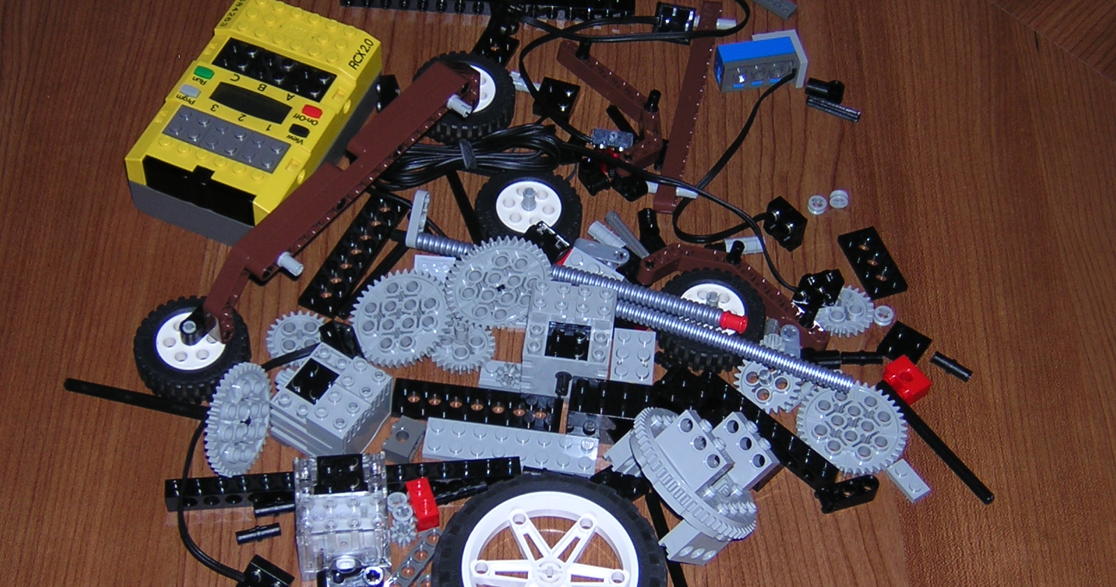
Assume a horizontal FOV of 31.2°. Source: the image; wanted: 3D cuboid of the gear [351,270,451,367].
[{"bbox_3d":[-0.059,0.010,0.764,0.042,0.008,0.042,-5,60,14],"label":"gear"}]

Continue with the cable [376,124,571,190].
[{"bbox_3d":[-0.035,-0.056,0.815,0.082,0.013,0.027,-11,56,-11],"label":"cable"}]

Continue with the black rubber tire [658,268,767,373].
[{"bbox_3d":[0.059,0.010,0.772,0.043,0.017,0.043,2,54,-3],"label":"black rubber tire"}]

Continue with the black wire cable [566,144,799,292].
[{"bbox_3d":[0.054,-0.036,0.803,0.119,0.016,0.021,34,59,19],"label":"black wire cable"}]

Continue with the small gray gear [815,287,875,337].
[{"bbox_3d":[0.111,0.007,0.783,0.026,0.008,0.026,5,54,0],"label":"small gray gear"}]

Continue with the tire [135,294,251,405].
[{"bbox_3d":[-0.138,0.021,0.755,0.043,0.014,0.043,1,55,-2],"label":"tire"}]

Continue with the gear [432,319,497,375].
[{"bbox_3d":[-0.037,0.020,0.767,0.026,0.008,0.026,2,55,-3],"label":"gear"}]

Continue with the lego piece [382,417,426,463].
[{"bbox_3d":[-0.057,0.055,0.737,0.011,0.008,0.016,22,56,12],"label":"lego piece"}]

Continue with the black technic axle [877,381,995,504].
[{"bbox_3d":[0.141,0.056,0.752,0.005,0.005,0.063,-30,61,-23],"label":"black technic axle"}]

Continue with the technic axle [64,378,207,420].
[{"bbox_3d":[-0.152,0.040,0.743,0.064,0.005,0.005,11,54,4],"label":"technic axle"}]

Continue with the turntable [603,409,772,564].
[{"bbox_3d":[0.049,0.064,0.718,0.043,0.059,0.059,-45,67,19],"label":"turntable"}]

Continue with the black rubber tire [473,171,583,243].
[{"bbox_3d":[-0.012,-0.030,0.798,0.043,0.013,0.043,5,54,0],"label":"black rubber tire"}]

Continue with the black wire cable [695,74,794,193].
[{"bbox_3d":[0.077,-0.068,0.838,0.011,0.008,0.078,32,59,17],"label":"black wire cable"}]

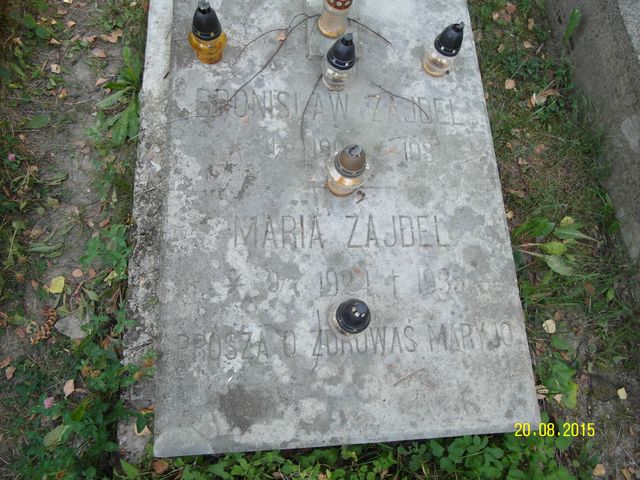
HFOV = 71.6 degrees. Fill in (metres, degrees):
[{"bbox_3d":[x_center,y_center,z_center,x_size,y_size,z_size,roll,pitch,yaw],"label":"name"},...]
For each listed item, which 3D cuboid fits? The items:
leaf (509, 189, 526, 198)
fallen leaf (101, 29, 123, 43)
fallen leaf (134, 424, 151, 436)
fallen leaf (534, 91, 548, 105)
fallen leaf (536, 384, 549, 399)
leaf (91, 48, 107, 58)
[{"bbox_3d":[0.613,-0.142,1.375,0.056,0.010,0.018,16,72,-2],"label":"leaf"},{"bbox_3d":[-0.633,-0.621,1.360,0.059,0.013,0.040,-26,78,-14],"label":"fallen leaf"},{"bbox_3d":[-0.400,0.431,1.004,0.038,0.009,0.022,7,73,-5],"label":"fallen leaf"},{"bbox_3d":[0.733,-0.471,1.465,0.035,0.013,0.062,41,73,6],"label":"fallen leaf"},{"bbox_3d":[0.606,0.413,1.207,0.036,0.013,0.035,-5,74,-8],"label":"fallen leaf"},{"bbox_3d":[-0.665,-0.562,1.341,0.045,0.009,0.029,26,72,1],"label":"leaf"}]

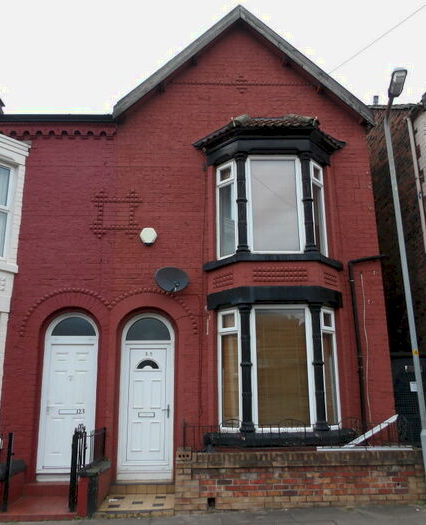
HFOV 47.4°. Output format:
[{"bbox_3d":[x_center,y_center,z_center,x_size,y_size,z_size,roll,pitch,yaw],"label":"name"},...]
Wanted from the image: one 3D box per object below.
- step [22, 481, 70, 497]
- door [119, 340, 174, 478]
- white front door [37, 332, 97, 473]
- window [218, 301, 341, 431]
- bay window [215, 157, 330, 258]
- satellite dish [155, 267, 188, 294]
[{"bbox_3d":[-2.379,3.578,7.666,1.068,0.174,0.300,0,-15,-2],"label":"step"},{"bbox_3d":[-1.091,2.452,8.063,0.891,2.148,0.100,0,-15,-2],"label":"door"},{"bbox_3d":[-2.376,2.310,8.063,0.900,2.206,0.100,0,-15,-2],"label":"white front door"},{"bbox_3d":[1.082,1.677,7.774,1.987,1.950,0.480,0,-15,-2],"label":"window"},{"bbox_3d":[1.058,-0.956,8.469,1.957,1.786,0.480,0,-15,-2],"label":"bay window"},{"bbox_3d":[-0.672,0.286,8.152,0.600,0.480,0.400,5,-16,-21],"label":"satellite dish"}]

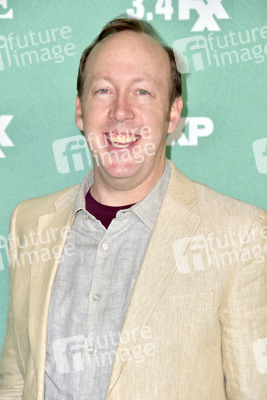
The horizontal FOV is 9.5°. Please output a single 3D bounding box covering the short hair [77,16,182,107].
[{"bbox_3d":[-0.005,-0.208,2.580,0.170,0.170,0.190,2,-4,6],"label":"short hair"}]

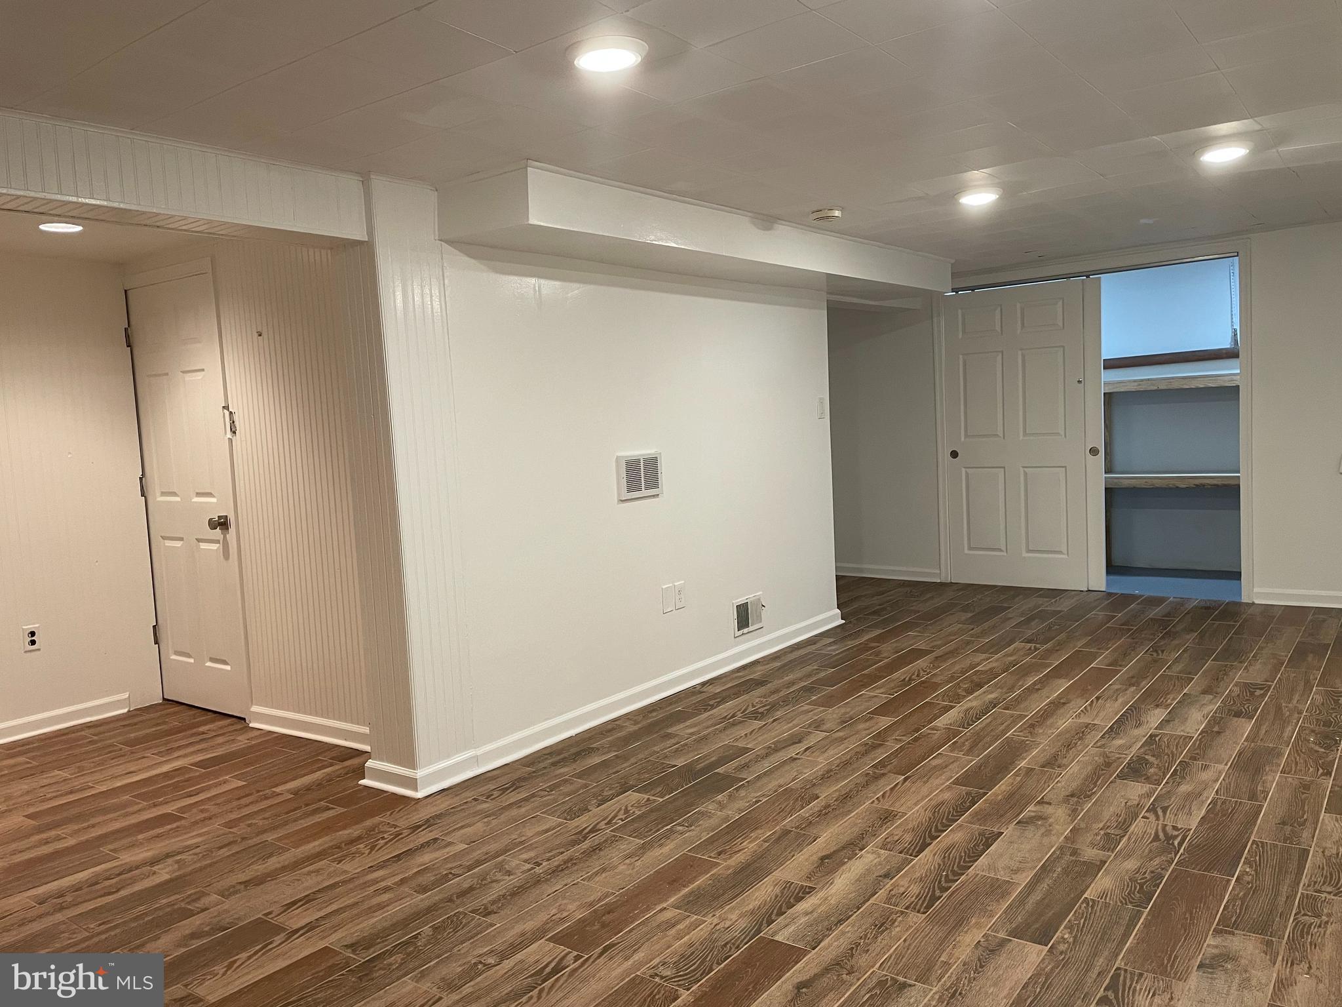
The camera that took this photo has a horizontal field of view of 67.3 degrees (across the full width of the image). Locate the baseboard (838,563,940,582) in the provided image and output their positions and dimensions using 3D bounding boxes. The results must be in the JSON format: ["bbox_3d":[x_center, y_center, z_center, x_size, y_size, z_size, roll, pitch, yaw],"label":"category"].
[{"bbox_3d":[1.594,0.521,7.511,0.841,0.086,0.026,1,7,37],"label":"baseboard"}]

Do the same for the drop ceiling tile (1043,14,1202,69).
[{"bbox_3d":[1.134,-1.163,2.537,0.305,0.018,0.305,1,7,37],"label":"drop ceiling tile"}]

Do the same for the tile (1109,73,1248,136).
[{"bbox_3d":[1.584,-1.237,3.119,0.305,0.020,0.610,1,6,37],"label":"tile"}]

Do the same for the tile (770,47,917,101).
[{"bbox_3d":[0.463,-1.140,2.666,0.305,0.020,0.305,1,6,37],"label":"tile"}]

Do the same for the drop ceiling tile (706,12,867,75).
[{"bbox_3d":[0.282,-1.105,2.422,0.305,0.018,0.305,1,7,37],"label":"drop ceiling tile"}]

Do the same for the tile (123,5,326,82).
[{"bbox_3d":[-1.007,-1.029,2.257,0.305,0.020,0.305,1,6,37],"label":"tile"}]

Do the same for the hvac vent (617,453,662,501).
[{"bbox_3d":[-0.146,-0.128,4.557,0.030,0.201,0.311,1,7,37],"label":"hvac vent"}]

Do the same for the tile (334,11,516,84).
[{"bbox_3d":[-0.574,-1.057,2.328,0.305,0.020,0.305,1,6,37],"label":"tile"}]

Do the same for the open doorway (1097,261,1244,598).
[{"bbox_3d":[3.160,-0.449,6.361,0.788,2.076,0.130,1,6,37],"label":"open doorway"}]

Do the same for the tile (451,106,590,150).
[{"bbox_3d":[-0.450,-1.120,2.990,0.305,0.020,0.305,1,6,37],"label":"tile"}]

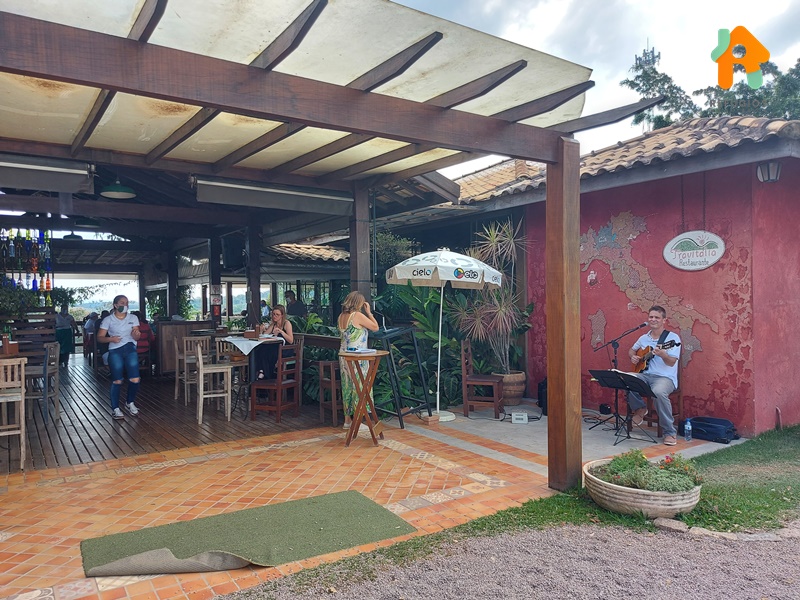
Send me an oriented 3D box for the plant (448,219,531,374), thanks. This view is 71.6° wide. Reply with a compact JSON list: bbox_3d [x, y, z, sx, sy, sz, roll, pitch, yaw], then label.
[{"bbox_3d":[1.315,-0.050,8.150,1.050,2.300,1.180,-1,0,0],"label":"plant"}]

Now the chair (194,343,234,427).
[{"bbox_3d":[-2.442,1.062,7.267,0.460,1.030,0.410,-1,0,-38],"label":"chair"}]

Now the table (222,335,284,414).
[{"bbox_3d":[-2.046,1.068,7.752,0.700,1.010,0.700,-1,0,-35],"label":"table"}]

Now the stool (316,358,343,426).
[{"bbox_3d":[-0.755,1.175,7.020,0.390,0.790,0.390,-1,1,-36],"label":"stool"}]

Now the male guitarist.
[{"bbox_3d":[2.851,0.797,6.183,0.620,1.420,0.750,-1,0,45],"label":"male guitarist"}]

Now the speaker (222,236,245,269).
[{"bbox_3d":[-3.050,-0.873,10.200,0.370,0.580,0.380,-8,3,-24],"label":"speaker"}]

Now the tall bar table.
[{"bbox_3d":[-0.390,1.074,6.120,0.570,1.000,0.540,0,1,9],"label":"tall bar table"}]

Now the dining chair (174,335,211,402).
[{"bbox_3d":[-3.406,1.085,9.052,0.460,1.020,0.420,-1,0,-18],"label":"dining chair"}]

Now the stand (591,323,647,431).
[{"bbox_3d":[2.492,0.877,6.362,0.620,1.270,0.550,-1,0,30],"label":"stand"}]

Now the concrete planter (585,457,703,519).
[{"bbox_3d":[1.838,1.453,4.231,0.830,0.260,0.830,0,1,0],"label":"concrete planter"}]

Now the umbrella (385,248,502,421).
[{"bbox_3d":[0.566,0.429,7.284,1.550,2.220,1.550,-1,0,0],"label":"umbrella"}]

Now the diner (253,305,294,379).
[{"bbox_3d":[-1.810,0.640,7.950,0.680,1.120,0.480,-1,1,-42],"label":"diner"}]

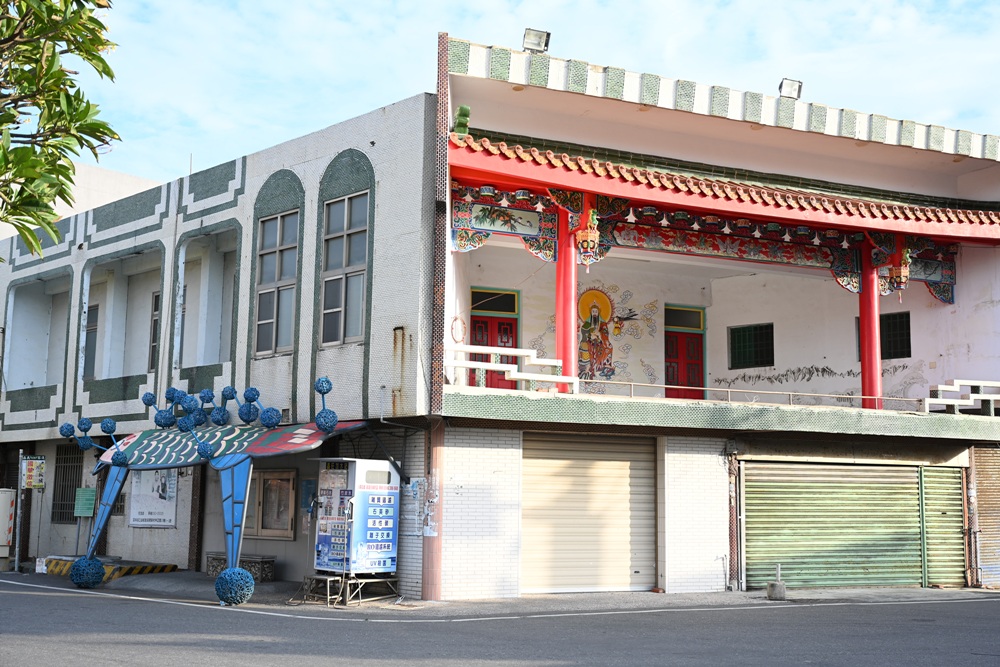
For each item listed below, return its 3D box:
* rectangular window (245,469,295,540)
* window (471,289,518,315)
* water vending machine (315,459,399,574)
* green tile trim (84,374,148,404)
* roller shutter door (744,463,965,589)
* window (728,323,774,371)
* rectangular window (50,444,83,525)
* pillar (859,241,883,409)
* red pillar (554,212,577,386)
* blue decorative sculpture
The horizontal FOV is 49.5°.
[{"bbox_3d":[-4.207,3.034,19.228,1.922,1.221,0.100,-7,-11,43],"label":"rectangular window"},{"bbox_3d":[-0.122,-0.676,23.202,1.095,0.495,0.100,4,-9,-23],"label":"window"},{"bbox_3d":[-2.140,2.720,16.175,0.855,1.634,0.913,-8,-12,43],"label":"water vending machine"},{"bbox_3d":[-8.170,1.204,23.035,2.685,0.515,0.100,-7,-12,42],"label":"green tile trim"},{"bbox_3d":[6.365,3.420,19.159,4.805,2.169,0.120,4,-9,-22],"label":"roller shutter door"},{"bbox_3d":[5.722,0.303,24.532,1.130,0.975,0.140,-7,-11,41],"label":"window"},{"bbox_3d":[-10.055,3.517,25.266,1.320,1.840,0.120,-7,-12,42],"label":"rectangular window"},{"bbox_3d":[6.891,-0.167,20.219,0.360,3.208,0.360,4,-9,-22],"label":"pillar"},{"bbox_3d":[1.120,-0.597,18.109,0.345,3.160,0.345,1,-9,0],"label":"red pillar"},{"bbox_3d":[-4.935,2.426,17.471,5.700,3.300,2.600,-6,-11,41],"label":"blue decorative sculpture"}]

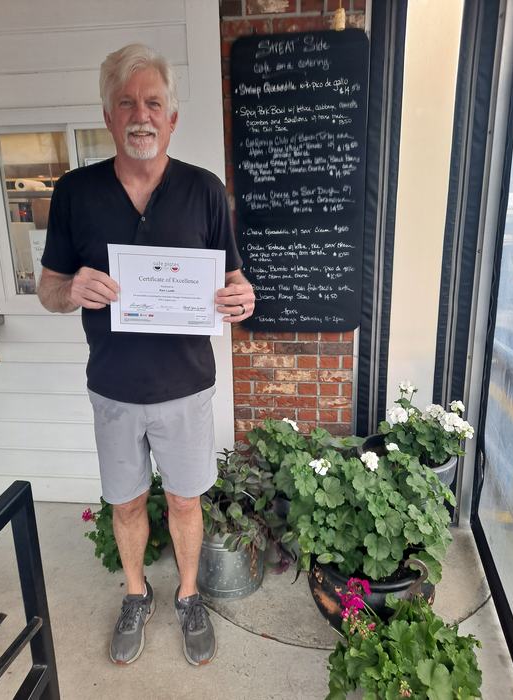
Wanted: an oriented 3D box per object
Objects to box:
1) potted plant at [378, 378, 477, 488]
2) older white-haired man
[{"bbox_3d":[0.628,0.491,2.030,0.440,0.765,0.420,1,15,7],"label":"potted plant"},{"bbox_3d":[-0.304,0.100,1.492,0.610,1.820,0.390,-1,14,-2],"label":"older white-haired man"}]

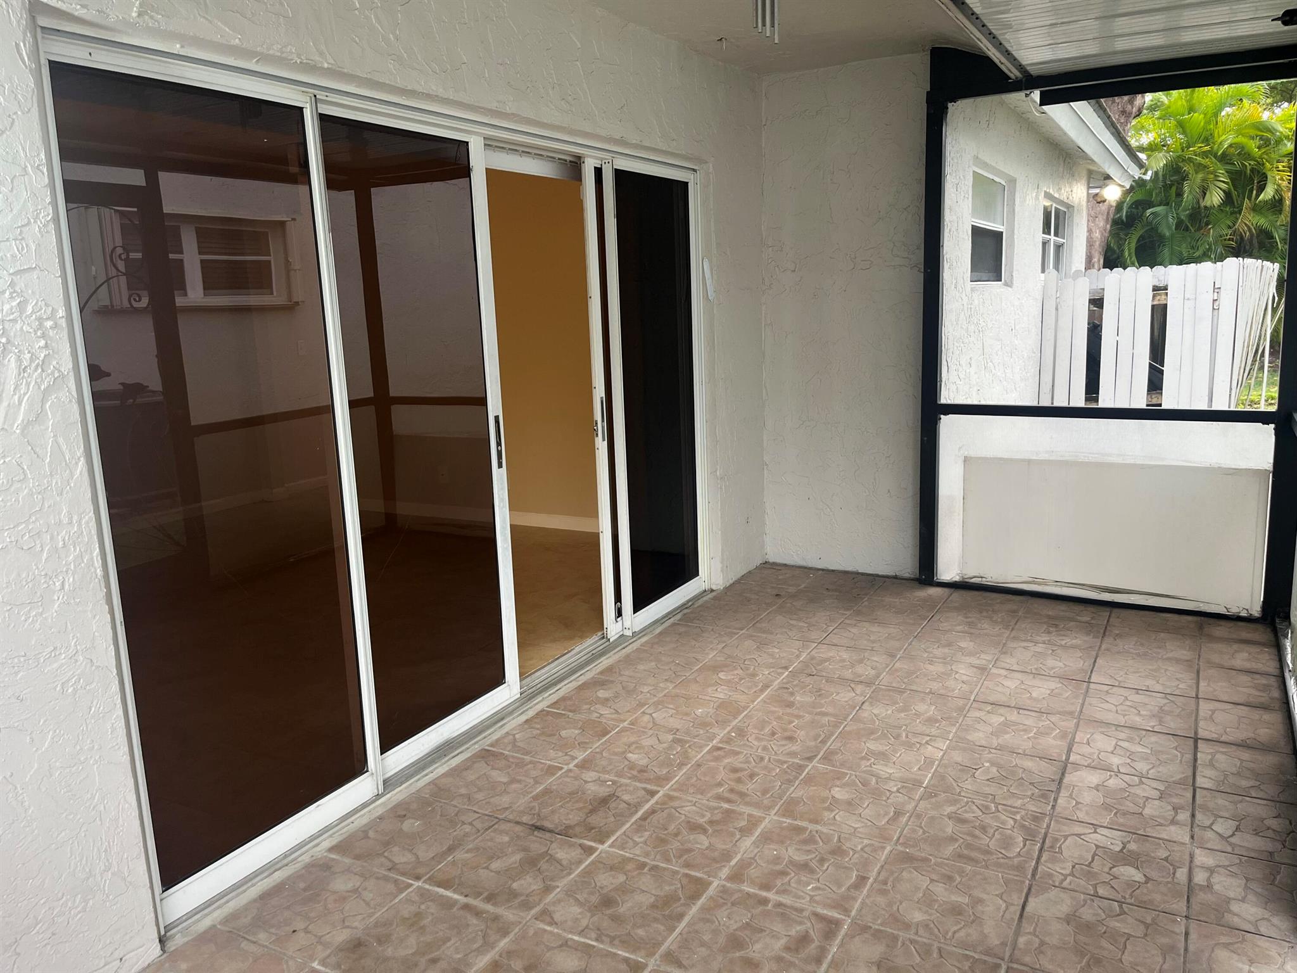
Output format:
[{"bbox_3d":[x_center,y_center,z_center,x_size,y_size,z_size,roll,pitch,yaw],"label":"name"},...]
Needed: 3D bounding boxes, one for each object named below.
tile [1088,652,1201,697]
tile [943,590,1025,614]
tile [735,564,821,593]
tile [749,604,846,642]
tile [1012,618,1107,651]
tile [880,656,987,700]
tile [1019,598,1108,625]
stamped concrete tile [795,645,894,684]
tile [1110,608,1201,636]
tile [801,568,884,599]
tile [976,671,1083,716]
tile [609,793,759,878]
[{"bbox_3d":[1.873,0.719,3.680,0.332,0.025,0.332,4,12,29],"label":"tile"},{"bbox_3d":[1.582,0.547,4.563,0.331,0.020,0.283,4,13,29],"label":"tile"},{"bbox_3d":[0.698,0.479,5.091,0.324,0.020,0.362,4,13,29],"label":"tile"},{"bbox_3d":[0.661,0.631,4.366,0.332,0.025,0.332,4,12,29],"label":"tile"},{"bbox_3d":[1.727,0.627,4.117,0.331,0.020,0.331,4,13,29],"label":"tile"},{"bbox_3d":[1.088,0.733,3.697,0.331,0.020,0.331,4,13,29],"label":"tile"},{"bbox_3d":[1.883,0.569,4.389,0.338,0.020,0.273,4,13,29],"label":"tile"},{"bbox_3d":[0.788,0.712,3.865,0.331,0.020,0.331,4,13,29],"label":"stamped concrete tile"},{"bbox_3d":[2.183,0.591,4.213,0.338,0.020,0.259,4,13,29],"label":"tile"},{"bbox_3d":[0.993,0.501,4.916,0.314,0.020,0.366,4,13,29],"label":"tile"},{"bbox_3d":[1.394,0.760,3.555,0.332,0.025,0.332,4,12,29],"label":"tile"},{"bbox_3d":[0.111,0.968,2.702,0.332,0.025,0.332,4,12,29],"label":"tile"}]

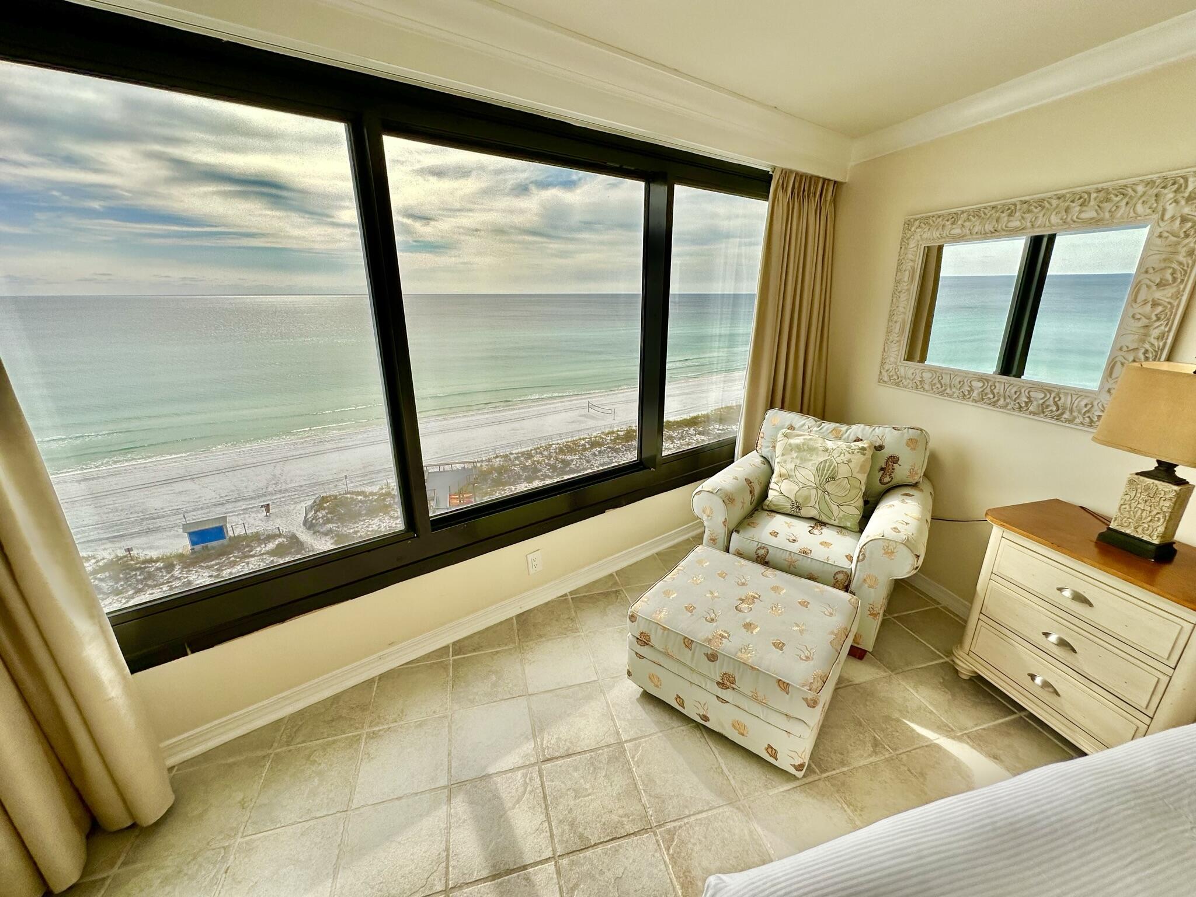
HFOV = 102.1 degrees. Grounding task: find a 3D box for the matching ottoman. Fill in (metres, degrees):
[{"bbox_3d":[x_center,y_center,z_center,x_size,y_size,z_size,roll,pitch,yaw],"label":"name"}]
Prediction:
[{"bbox_3d":[0.593,0.809,1.997,0.715,0.402,0.635,13,22,35],"label":"matching ottoman"}]

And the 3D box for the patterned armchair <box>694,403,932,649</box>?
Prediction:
[{"bbox_3d":[1.169,0.339,2.609,1.030,0.921,0.862,14,23,37],"label":"patterned armchair"}]

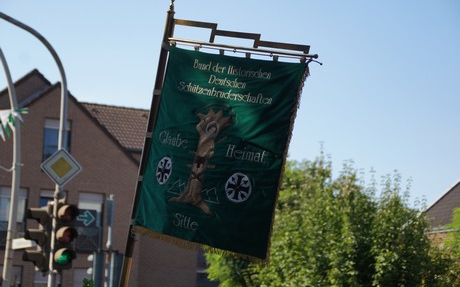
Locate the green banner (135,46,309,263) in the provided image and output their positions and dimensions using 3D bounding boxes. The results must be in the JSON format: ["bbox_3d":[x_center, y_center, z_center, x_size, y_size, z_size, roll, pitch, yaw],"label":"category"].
[{"bbox_3d":[-0.080,0.040,8.970,1.140,1.300,0.160,10,-3,35],"label":"green banner"}]

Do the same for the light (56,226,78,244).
[{"bbox_3d":[-2.305,1.291,19.000,0.240,0.260,0.250,8,-8,-33],"label":"light"}]

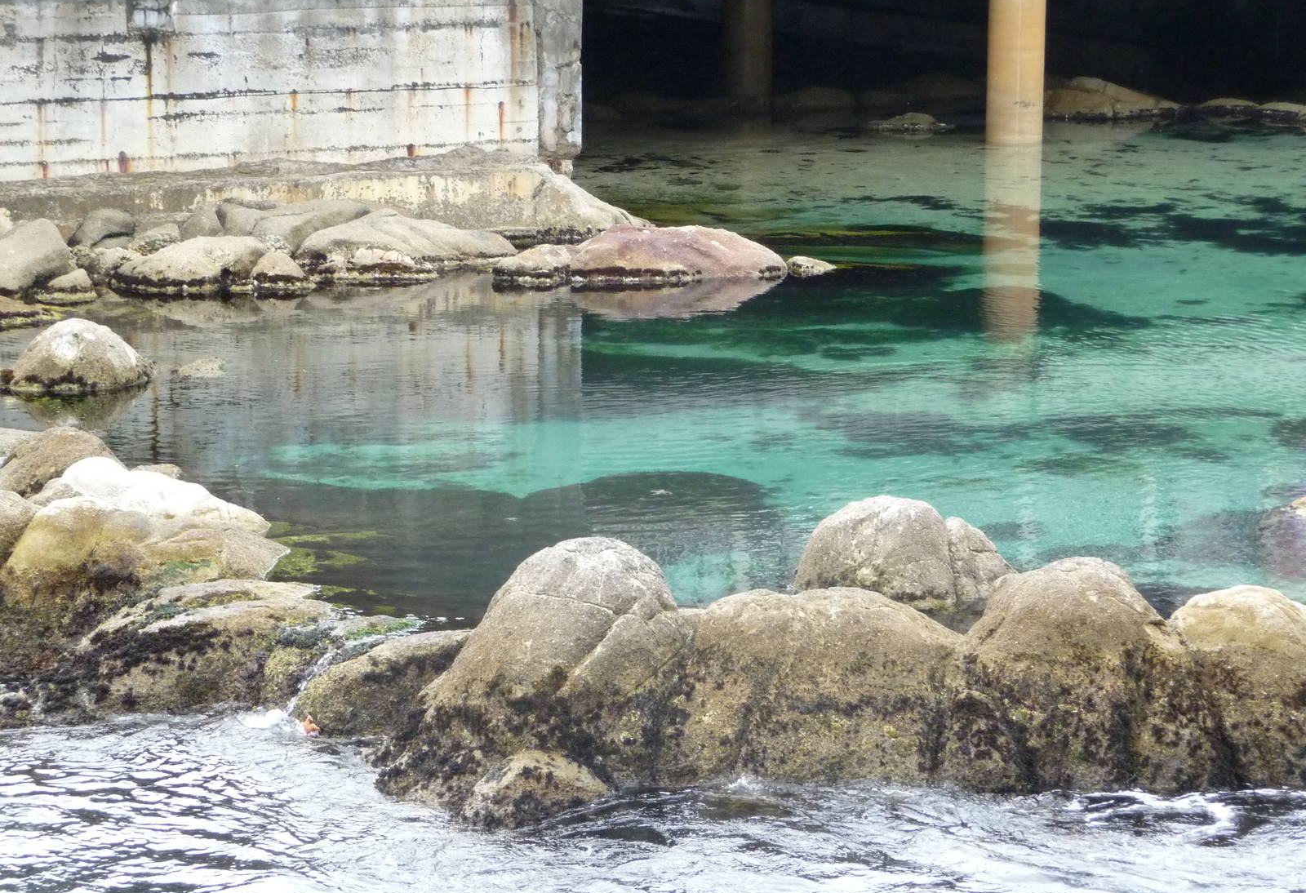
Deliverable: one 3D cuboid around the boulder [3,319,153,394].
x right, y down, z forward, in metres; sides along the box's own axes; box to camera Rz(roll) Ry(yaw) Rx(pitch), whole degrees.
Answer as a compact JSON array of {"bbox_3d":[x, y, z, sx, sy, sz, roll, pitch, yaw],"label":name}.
[{"bbox_3d":[-4.634,-0.751,39.012,1.160,0.530,1.050,0,9,0],"label":"boulder"}]

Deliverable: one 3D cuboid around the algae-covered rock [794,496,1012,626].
[{"bbox_3d":[1.581,0.649,30.399,1.370,0.710,1.100,0,9,0],"label":"algae-covered rock"}]

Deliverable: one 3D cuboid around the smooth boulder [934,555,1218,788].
[{"bbox_3d":[2.577,1.294,28.928,1.730,1.240,1.550,0,9,0],"label":"smooth boulder"}]

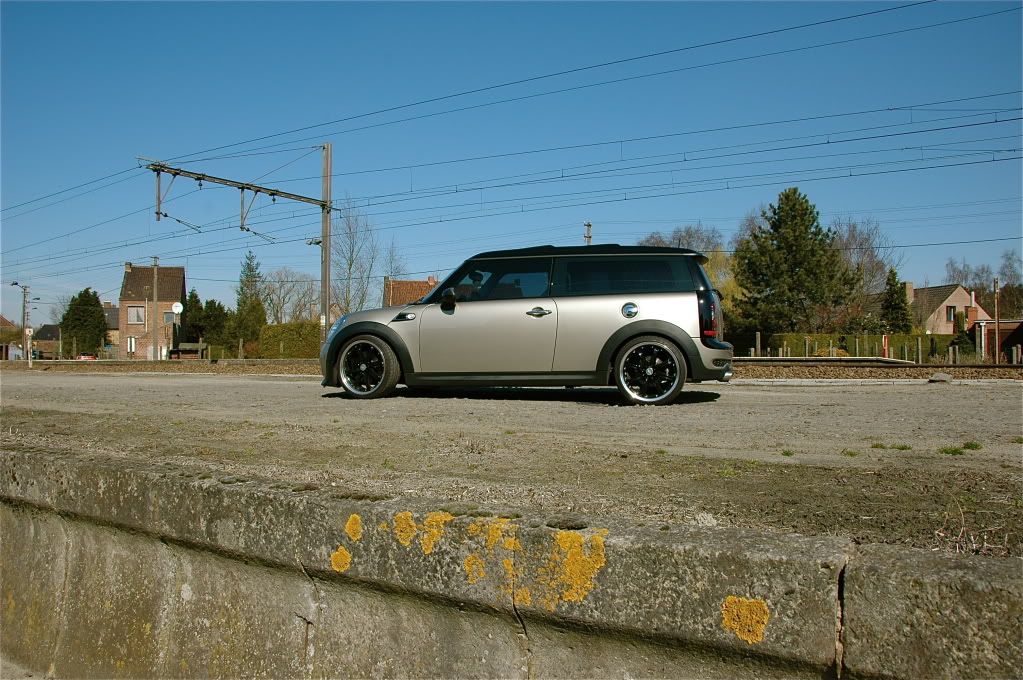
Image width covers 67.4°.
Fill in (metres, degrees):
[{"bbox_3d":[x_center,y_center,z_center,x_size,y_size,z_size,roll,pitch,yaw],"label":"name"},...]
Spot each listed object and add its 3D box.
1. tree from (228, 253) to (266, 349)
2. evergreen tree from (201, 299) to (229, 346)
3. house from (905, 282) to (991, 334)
[{"bbox_3d":[-20.310,-2.286,59.101,2.900,9.200,2.900,0,-2,0],"label":"tree"},{"bbox_3d":[-23.636,-0.915,61.000,2.308,4.855,2.308,0,-1,0],"label":"evergreen tree"},{"bbox_3d":[35.809,-1.063,68.580,7.400,7.400,9.300,1,-2,-20],"label":"house"}]

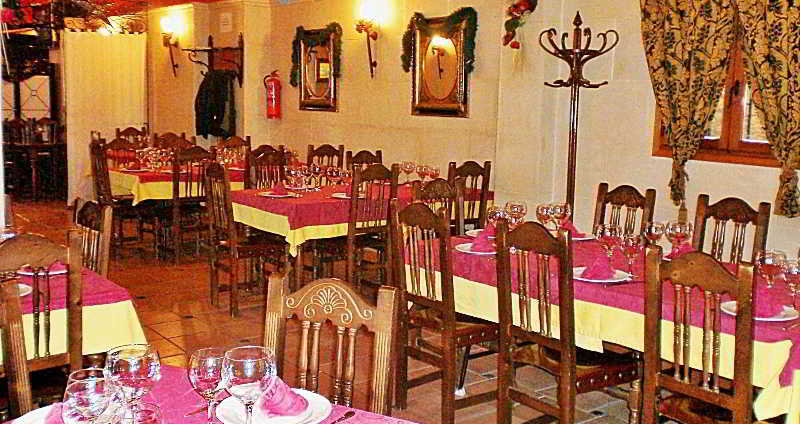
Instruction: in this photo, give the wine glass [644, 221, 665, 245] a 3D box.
[{"bbox_3d":[1.106,0.146,3.540,0.086,0.180,0.086,-6,10,-40],"label":"wine glass"}]

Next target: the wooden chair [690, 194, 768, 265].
[{"bbox_3d":[1.498,0.466,4.057,0.480,1.020,0.395,-5,10,-34],"label":"wooden chair"}]

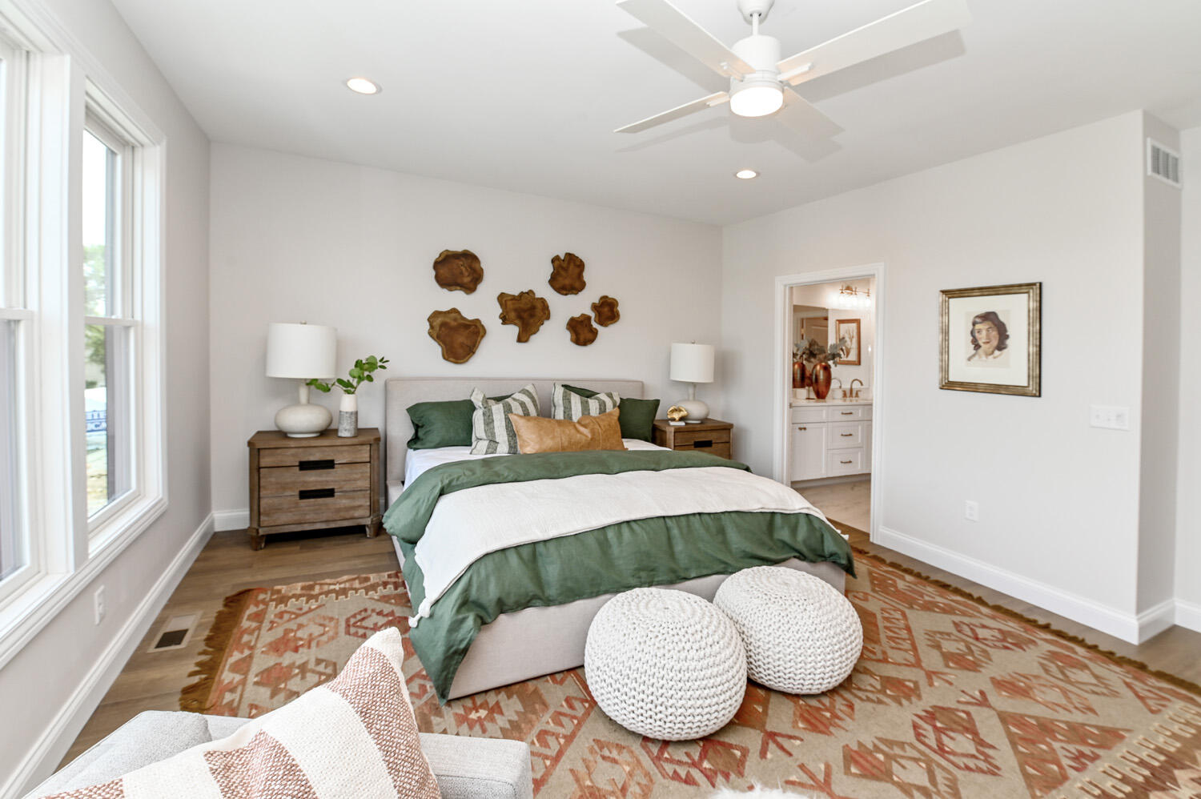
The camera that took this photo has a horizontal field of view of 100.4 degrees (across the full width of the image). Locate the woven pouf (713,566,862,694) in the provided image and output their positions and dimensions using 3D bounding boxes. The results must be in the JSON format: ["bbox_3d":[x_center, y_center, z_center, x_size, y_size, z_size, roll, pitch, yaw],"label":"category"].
[{"bbox_3d":[0.780,0.955,2.122,0.590,0.413,0.590,-1,5,-25],"label":"woven pouf"}]

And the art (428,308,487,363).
[{"bbox_3d":[-1.172,-0.520,4.082,0.470,0.451,0.050,0,3,-24],"label":"art"}]

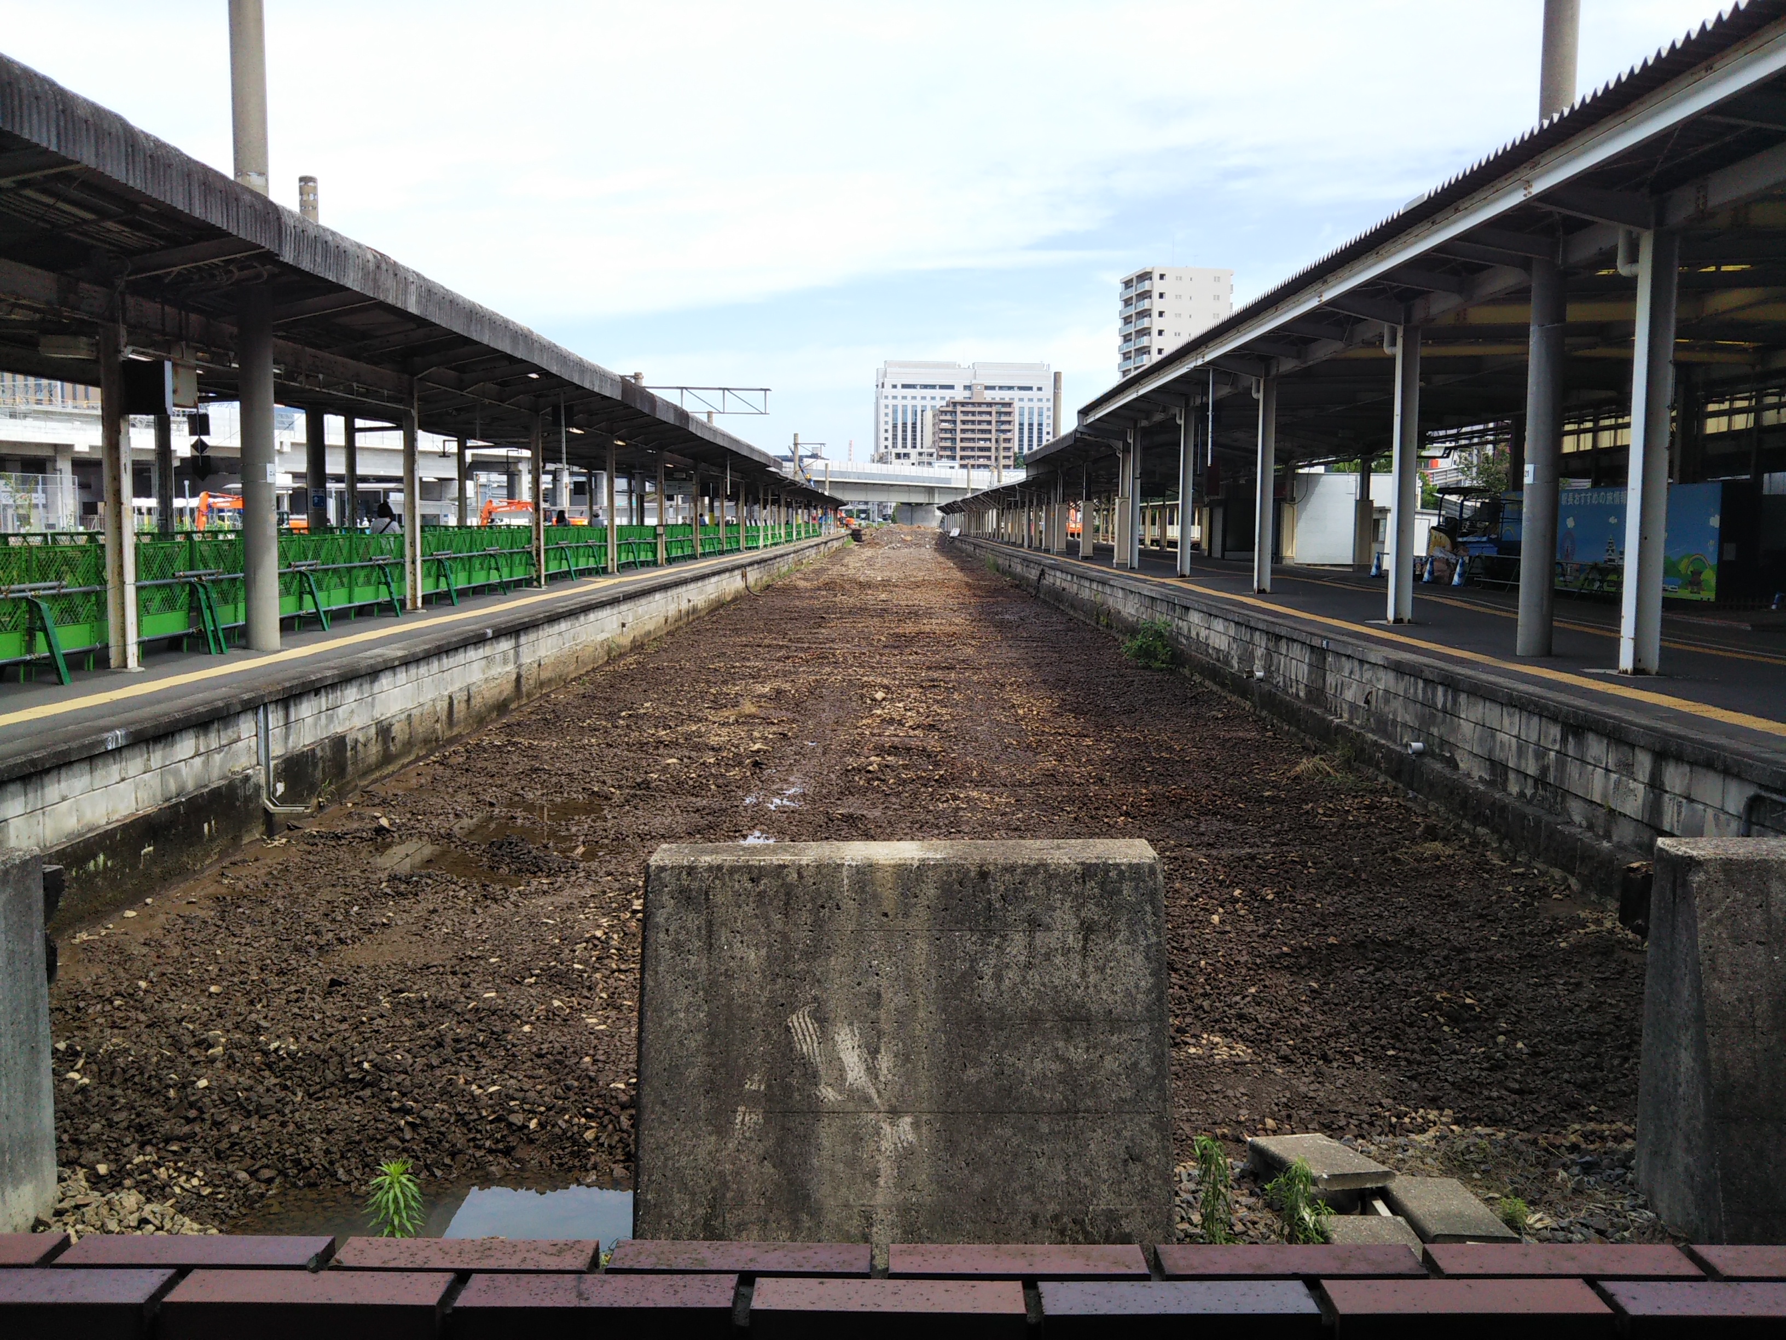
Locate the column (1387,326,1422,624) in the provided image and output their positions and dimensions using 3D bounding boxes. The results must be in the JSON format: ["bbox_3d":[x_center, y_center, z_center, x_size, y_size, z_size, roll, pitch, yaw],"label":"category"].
[{"bbox_3d":[7.677,-2.917,23.281,0.280,4.438,0.280,1,6,0],"label":"column"}]

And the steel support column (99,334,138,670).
[{"bbox_3d":[-7.546,-1.671,15.091,0.170,3.309,0.220,1,6,0],"label":"steel support column"}]

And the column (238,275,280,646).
[{"bbox_3d":[-6.633,-2.126,16.152,0.335,3.784,0.335,0,6,0],"label":"column"}]

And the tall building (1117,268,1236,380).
[{"bbox_3d":[44.183,-42.023,243.748,13.700,39.361,12.700,-1,6,-14],"label":"tall building"}]

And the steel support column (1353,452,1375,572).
[{"bbox_3d":[13.255,-4.450,43.511,0.440,3.270,0.440,0,6,0],"label":"steel support column"}]

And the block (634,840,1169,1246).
[{"bbox_3d":[0.034,1.331,5.501,1.829,1.366,0.655,0,6,-2],"label":"block"}]

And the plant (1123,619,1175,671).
[{"bbox_3d":[4.456,-0.457,27.184,0.880,0.840,0.720,0,6,0],"label":"plant"}]

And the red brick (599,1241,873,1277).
[{"bbox_3d":[-0.124,0.513,1.271,0.212,0.065,0.053,0,6,0],"label":"red brick"}]

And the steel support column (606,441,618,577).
[{"bbox_3d":[-6.869,-3.960,37.853,0.200,3.207,0.230,0,6,0],"label":"steel support column"}]

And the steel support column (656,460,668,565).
[{"bbox_3d":[-7.338,-4.981,49.043,0.180,3.317,0.220,1,6,0],"label":"steel support column"}]

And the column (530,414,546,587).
[{"bbox_3d":[-7.590,-3.624,33.160,0.170,3.680,0.220,1,6,0],"label":"column"}]

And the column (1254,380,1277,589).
[{"bbox_3d":[7.150,-3.542,29.633,0.230,4.107,0.290,0,6,0],"label":"column"}]

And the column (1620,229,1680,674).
[{"bbox_3d":[6.928,-1.975,14.143,0.220,4.003,0.290,0,6,0],"label":"column"}]

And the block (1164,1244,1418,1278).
[{"bbox_3d":[0.326,0.516,1.273,0.212,0.065,0.053,0,6,0],"label":"block"}]

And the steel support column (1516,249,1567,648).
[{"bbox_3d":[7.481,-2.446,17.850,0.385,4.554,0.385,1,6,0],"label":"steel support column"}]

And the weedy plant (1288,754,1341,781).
[{"bbox_3d":[4.264,0.985,15.651,0.500,0.200,0.420,1,6,0],"label":"weedy plant"}]

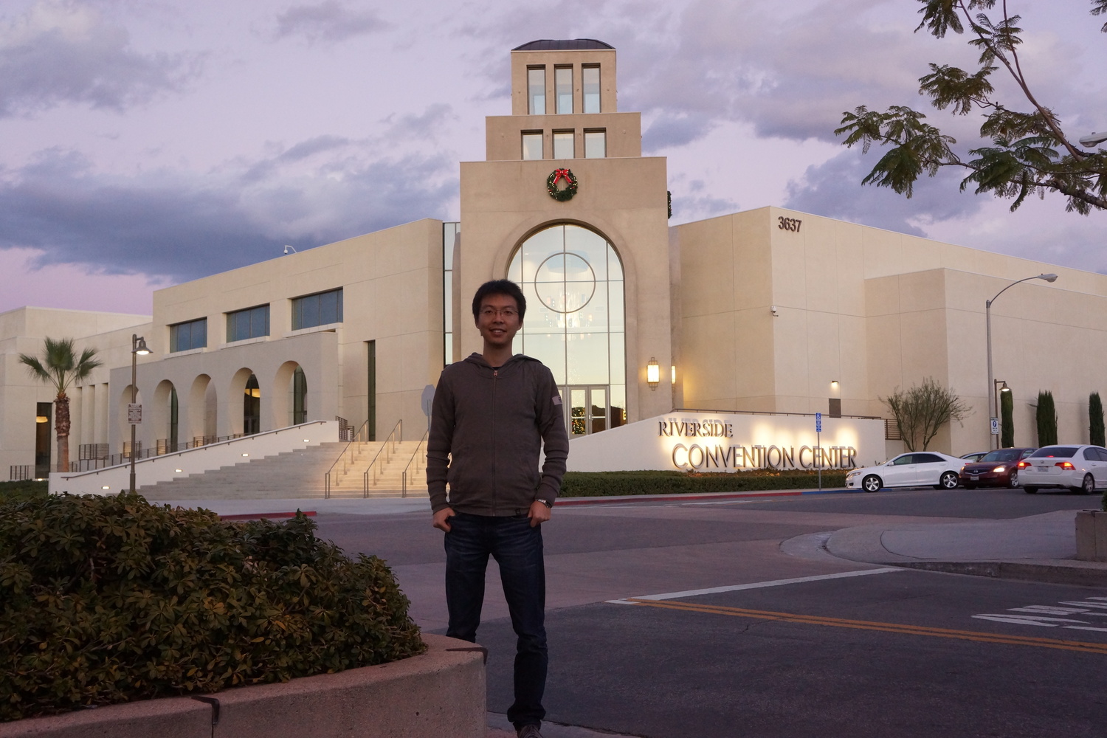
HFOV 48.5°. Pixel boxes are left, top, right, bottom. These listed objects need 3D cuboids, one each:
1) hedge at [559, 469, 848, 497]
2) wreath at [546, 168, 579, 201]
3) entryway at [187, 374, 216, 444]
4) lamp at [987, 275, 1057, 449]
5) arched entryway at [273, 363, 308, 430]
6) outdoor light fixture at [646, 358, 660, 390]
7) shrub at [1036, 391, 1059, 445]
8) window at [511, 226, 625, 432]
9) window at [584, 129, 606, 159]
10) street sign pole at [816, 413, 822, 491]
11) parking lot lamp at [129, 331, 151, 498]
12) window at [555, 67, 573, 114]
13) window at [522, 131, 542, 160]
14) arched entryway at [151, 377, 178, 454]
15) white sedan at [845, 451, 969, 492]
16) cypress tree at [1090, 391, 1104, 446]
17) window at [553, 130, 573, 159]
[{"bbox_3d":[5.967,4.278,46.750,18.500,0.780,2.200,3,-6,-42],"label":"hedge"},{"bbox_3d":[0.437,-8.676,58.039,1.470,1.530,0.300,-1,-5,3],"label":"wreath"},{"bbox_3d":[-20.913,2.751,74.900,1.000,4.875,3.692,3,-6,-42],"label":"entryway"},{"bbox_3d":[19.846,0.494,52.018,0.360,8.712,3.410,3,-6,-42],"label":"lamp"},{"bbox_3d":[-13.942,2.026,67.144,1.000,4.898,3.654,3,-6,-42],"label":"arched entryway"},{"bbox_3d":[4.638,0.241,57.109,0.560,1.560,0.320,-1,-5,3],"label":"outdoor light fixture"},{"bbox_3d":[26.223,3.461,65.303,1.080,4.627,1.080,3,-6,-42],"label":"shrub"},{"bbox_3d":[0.683,-1.842,58.883,5.640,10.300,0.350,-1,-5,3],"label":"window"},{"bbox_3d":[2.025,-10.872,59.728,1.080,1.620,0.250,-1,-5,3],"label":"window"},{"bbox_3d":[9.866,3.072,45.700,0.300,2.897,0.070,3,-6,-42],"label":"street sign pole"},{"bbox_3d":[-11.943,1.476,35.434,0.620,5.040,0.900,4,-6,-43],"label":"parking lot lamp"},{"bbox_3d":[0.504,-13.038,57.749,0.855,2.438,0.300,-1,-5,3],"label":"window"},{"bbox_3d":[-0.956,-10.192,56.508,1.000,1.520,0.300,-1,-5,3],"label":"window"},{"bbox_3d":[-25.838,3.345,83.338,1.000,5.170,4.000,3,-6,-42],"label":"arched entryway"},{"bbox_3d":[13.302,3.826,45.941,4.810,1.460,1.820,-1,-5,7],"label":"white sedan"},{"bbox_3d":[30.631,3.646,69.248,0.900,4.760,0.900,3,-6,-42],"label":"cypress tree"},{"bbox_3d":[0.510,-10.846,59.798,1.080,1.620,0.250,-1,-5,3],"label":"window"}]

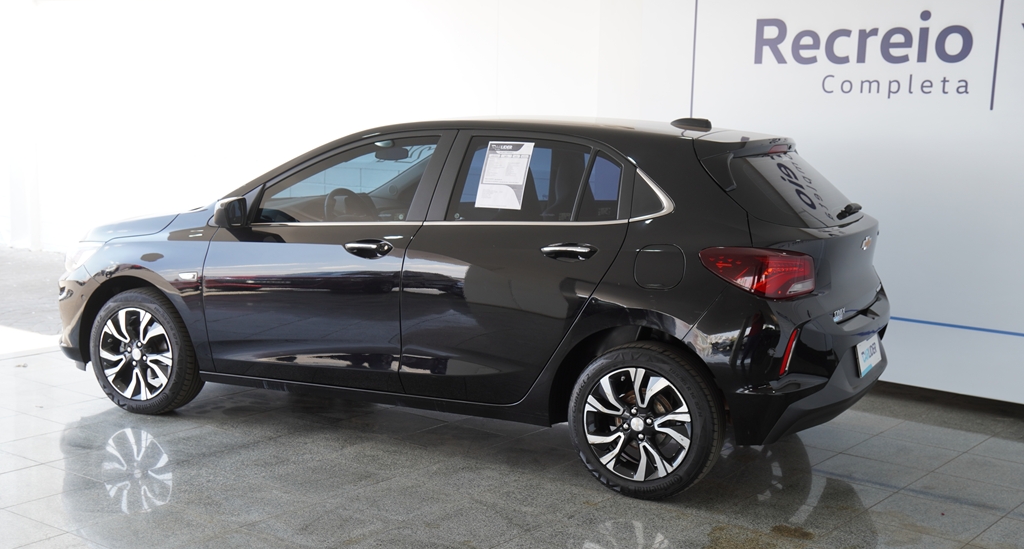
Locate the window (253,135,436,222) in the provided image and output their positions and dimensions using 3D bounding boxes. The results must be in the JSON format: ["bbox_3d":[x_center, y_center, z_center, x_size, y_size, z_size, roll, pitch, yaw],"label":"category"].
[{"bbox_3d":[-0.733,-0.418,5.282,0.848,0.456,0.035,5,-16,25],"label":"window"}]

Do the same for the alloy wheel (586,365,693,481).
[{"bbox_3d":[0.527,0.580,4.749,0.440,0.440,0.180,5,8,25],"label":"alloy wheel"}]

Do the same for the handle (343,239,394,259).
[{"bbox_3d":[-0.613,-0.109,5.119,0.235,0.078,0.055,5,8,25],"label":"handle"}]

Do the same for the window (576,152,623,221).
[{"bbox_3d":[0.365,-0.351,4.766,0.180,0.305,0.035,5,-16,25],"label":"window"}]

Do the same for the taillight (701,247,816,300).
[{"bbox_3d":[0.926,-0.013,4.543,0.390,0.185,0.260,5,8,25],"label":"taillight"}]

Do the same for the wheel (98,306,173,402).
[{"bbox_3d":[-1.773,0.376,5.837,0.440,0.440,0.180,5,8,24],"label":"wheel"}]

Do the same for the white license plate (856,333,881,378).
[{"bbox_3d":[1.519,0.338,5.076,0.012,0.135,0.410,-9,1,26],"label":"white license plate"}]

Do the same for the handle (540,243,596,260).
[{"bbox_3d":[0.229,-0.087,4.715,0.235,0.073,0.055,5,8,25],"label":"handle"}]

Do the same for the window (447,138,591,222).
[{"bbox_3d":[0.030,-0.385,4.926,0.597,0.391,0.035,5,-16,25],"label":"window"}]

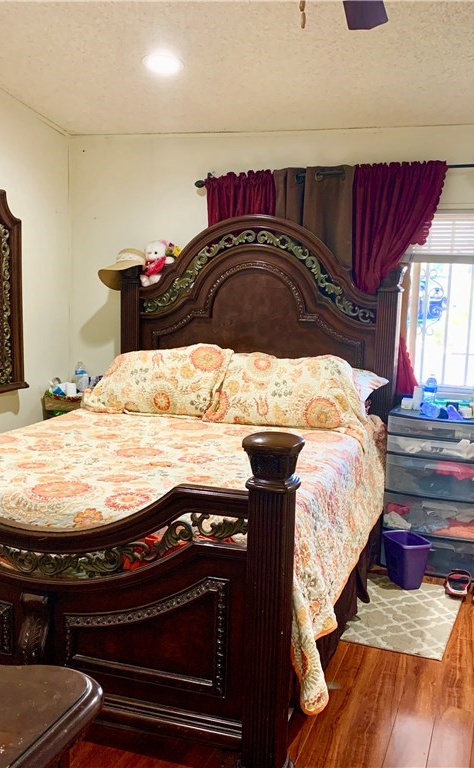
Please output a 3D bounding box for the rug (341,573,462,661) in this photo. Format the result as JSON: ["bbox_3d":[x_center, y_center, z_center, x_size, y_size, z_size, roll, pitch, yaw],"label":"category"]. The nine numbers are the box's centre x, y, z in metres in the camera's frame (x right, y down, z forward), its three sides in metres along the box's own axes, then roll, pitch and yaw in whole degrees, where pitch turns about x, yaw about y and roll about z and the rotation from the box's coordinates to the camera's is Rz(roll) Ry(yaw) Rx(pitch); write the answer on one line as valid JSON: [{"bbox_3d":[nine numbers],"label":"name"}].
[{"bbox_3d":[0.715,1.006,3.432,0.510,0.010,0.758,5,9,22],"label":"rug"}]

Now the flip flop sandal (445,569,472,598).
[{"bbox_3d":[1.076,0.944,3.709,0.107,0.075,0.260,4,9,19],"label":"flip flop sandal"}]

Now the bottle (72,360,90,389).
[{"bbox_3d":[-0.983,-0.042,4.850,0.067,0.200,0.067,4,9,20],"label":"bottle"}]

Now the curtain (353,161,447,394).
[{"bbox_3d":[0.895,-0.570,4.392,0.510,1.360,0.110,4,9,20],"label":"curtain"}]

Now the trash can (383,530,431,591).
[{"bbox_3d":[0.815,0.854,3.719,0.146,0.230,0.212,-1,9,-18],"label":"trash can"}]

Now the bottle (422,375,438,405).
[{"bbox_3d":[1.020,0.035,4.048,0.064,0.175,0.064,4,9,20],"label":"bottle"}]

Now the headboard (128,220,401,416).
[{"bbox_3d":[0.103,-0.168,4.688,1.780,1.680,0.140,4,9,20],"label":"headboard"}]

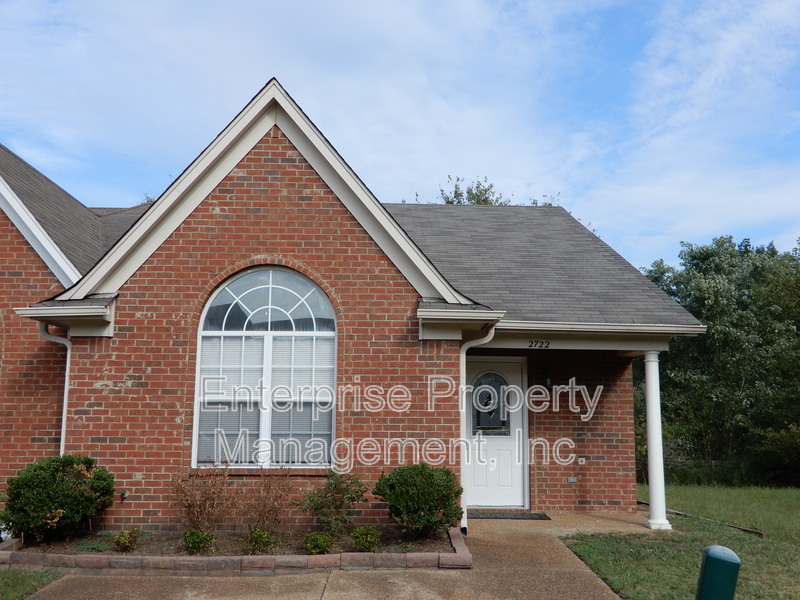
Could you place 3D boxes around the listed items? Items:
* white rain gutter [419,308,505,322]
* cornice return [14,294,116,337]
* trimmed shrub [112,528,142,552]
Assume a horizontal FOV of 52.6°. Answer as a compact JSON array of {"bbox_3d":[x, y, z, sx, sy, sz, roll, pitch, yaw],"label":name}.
[{"bbox_3d":[0.666,0.167,8.814,0.960,0.115,0.135,0,-9,0],"label":"white rain gutter"},{"bbox_3d":[-3.690,0.147,8.974,0.990,0.500,0.460,0,-9,0],"label":"cornice return"},{"bbox_3d":[-2.670,2.348,7.900,0.250,0.221,0.250,1,-9,-1],"label":"trimmed shrub"}]

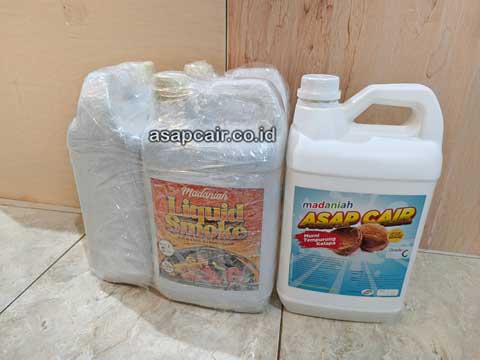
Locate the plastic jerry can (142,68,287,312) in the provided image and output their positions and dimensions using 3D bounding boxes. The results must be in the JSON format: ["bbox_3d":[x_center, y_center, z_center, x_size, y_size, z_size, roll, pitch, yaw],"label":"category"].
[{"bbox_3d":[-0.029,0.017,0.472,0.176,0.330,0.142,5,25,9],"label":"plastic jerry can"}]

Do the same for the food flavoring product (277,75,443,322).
[{"bbox_3d":[0.143,0.025,0.423,0.172,0.311,0.129,3,24,9],"label":"food flavoring product"}]

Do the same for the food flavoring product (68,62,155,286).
[{"bbox_3d":[-0.172,-0.012,0.530,0.125,0.330,0.174,4,25,7],"label":"food flavoring product"}]

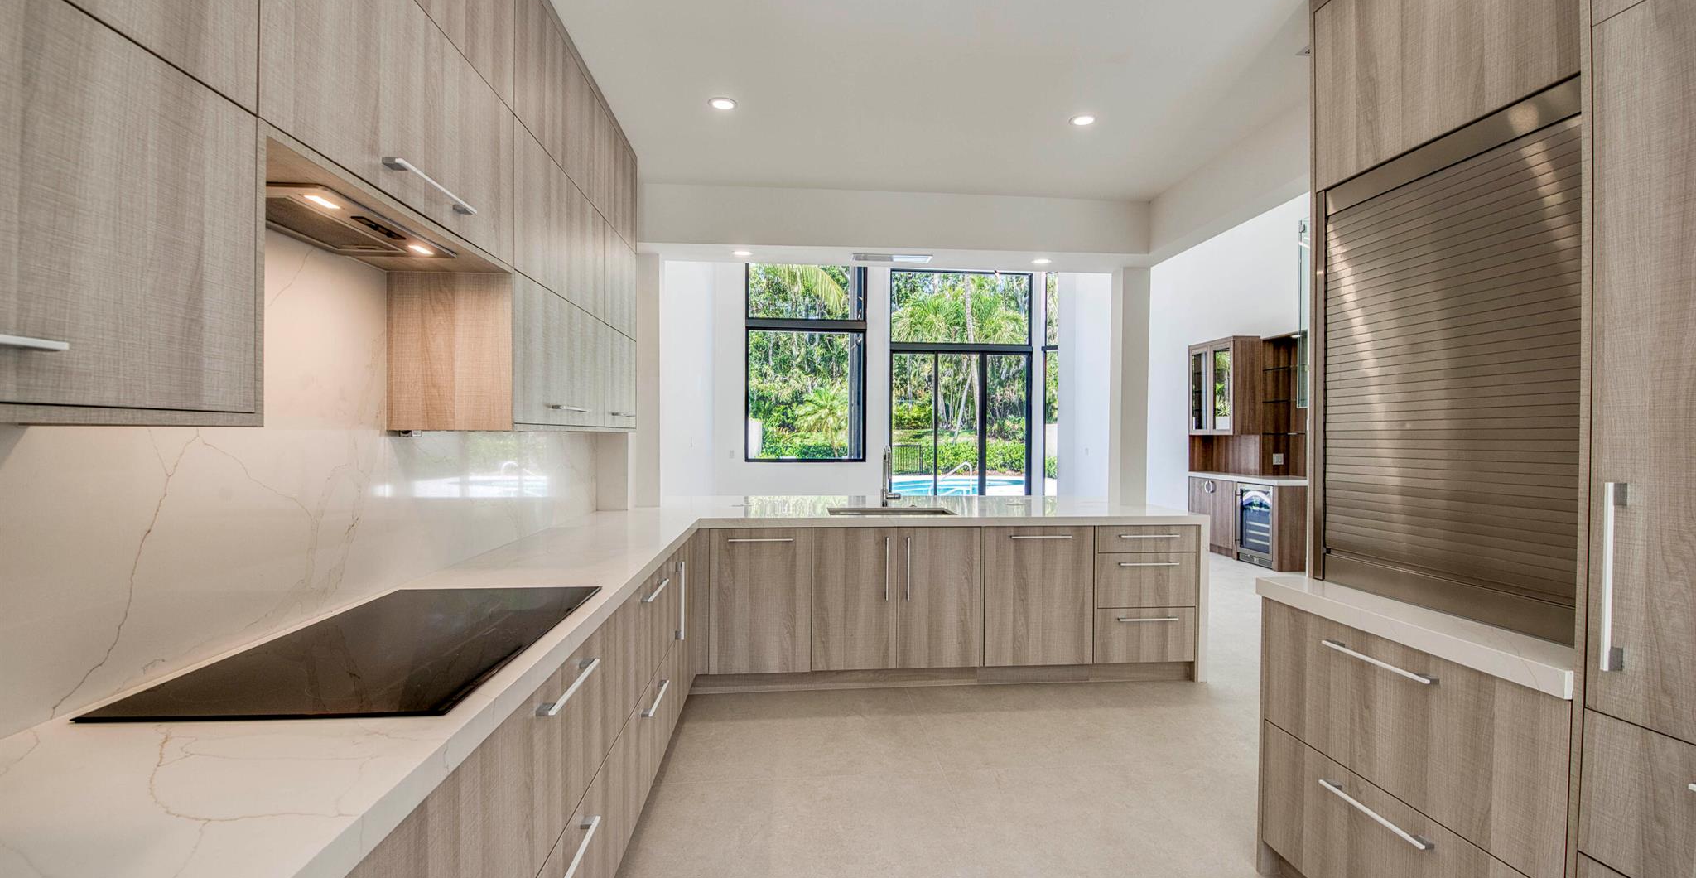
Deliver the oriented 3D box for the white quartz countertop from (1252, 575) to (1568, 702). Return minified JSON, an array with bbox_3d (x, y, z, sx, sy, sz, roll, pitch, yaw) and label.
[{"bbox_3d":[1.632,0.470,1.815,0.600,0.049,0.889,0,0,-4],"label":"white quartz countertop"}]

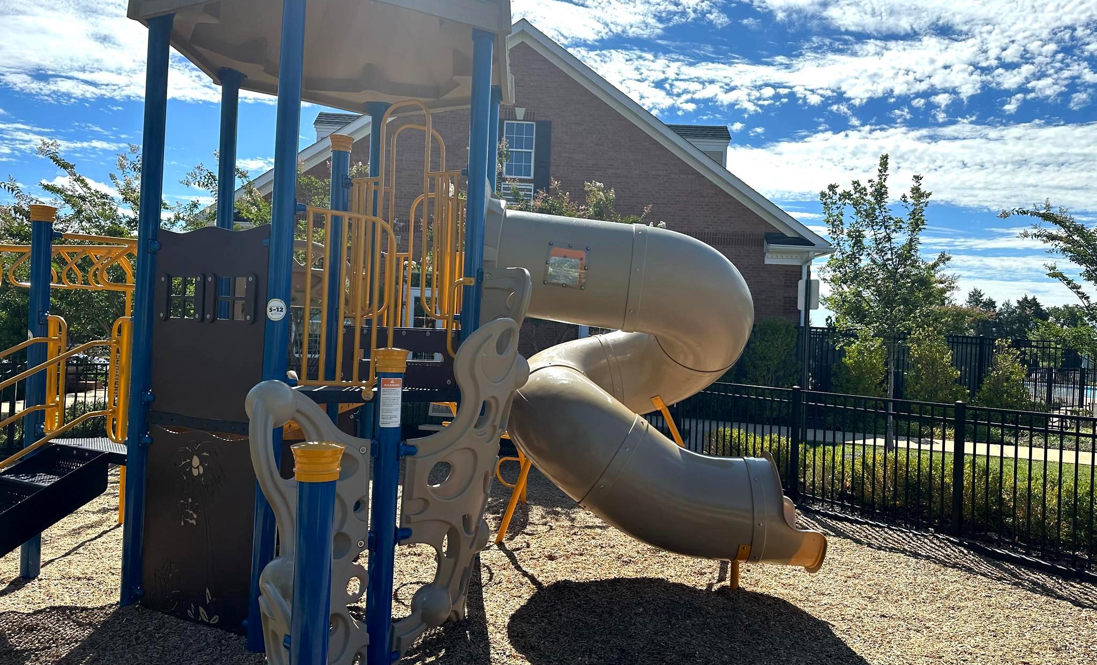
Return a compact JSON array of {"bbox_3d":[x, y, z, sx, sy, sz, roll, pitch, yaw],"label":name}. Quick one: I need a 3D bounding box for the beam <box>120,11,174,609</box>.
[{"bbox_3d":[-2.588,-0.162,4.896,0.140,3.802,0.140,2,0,0],"label":"beam"}]

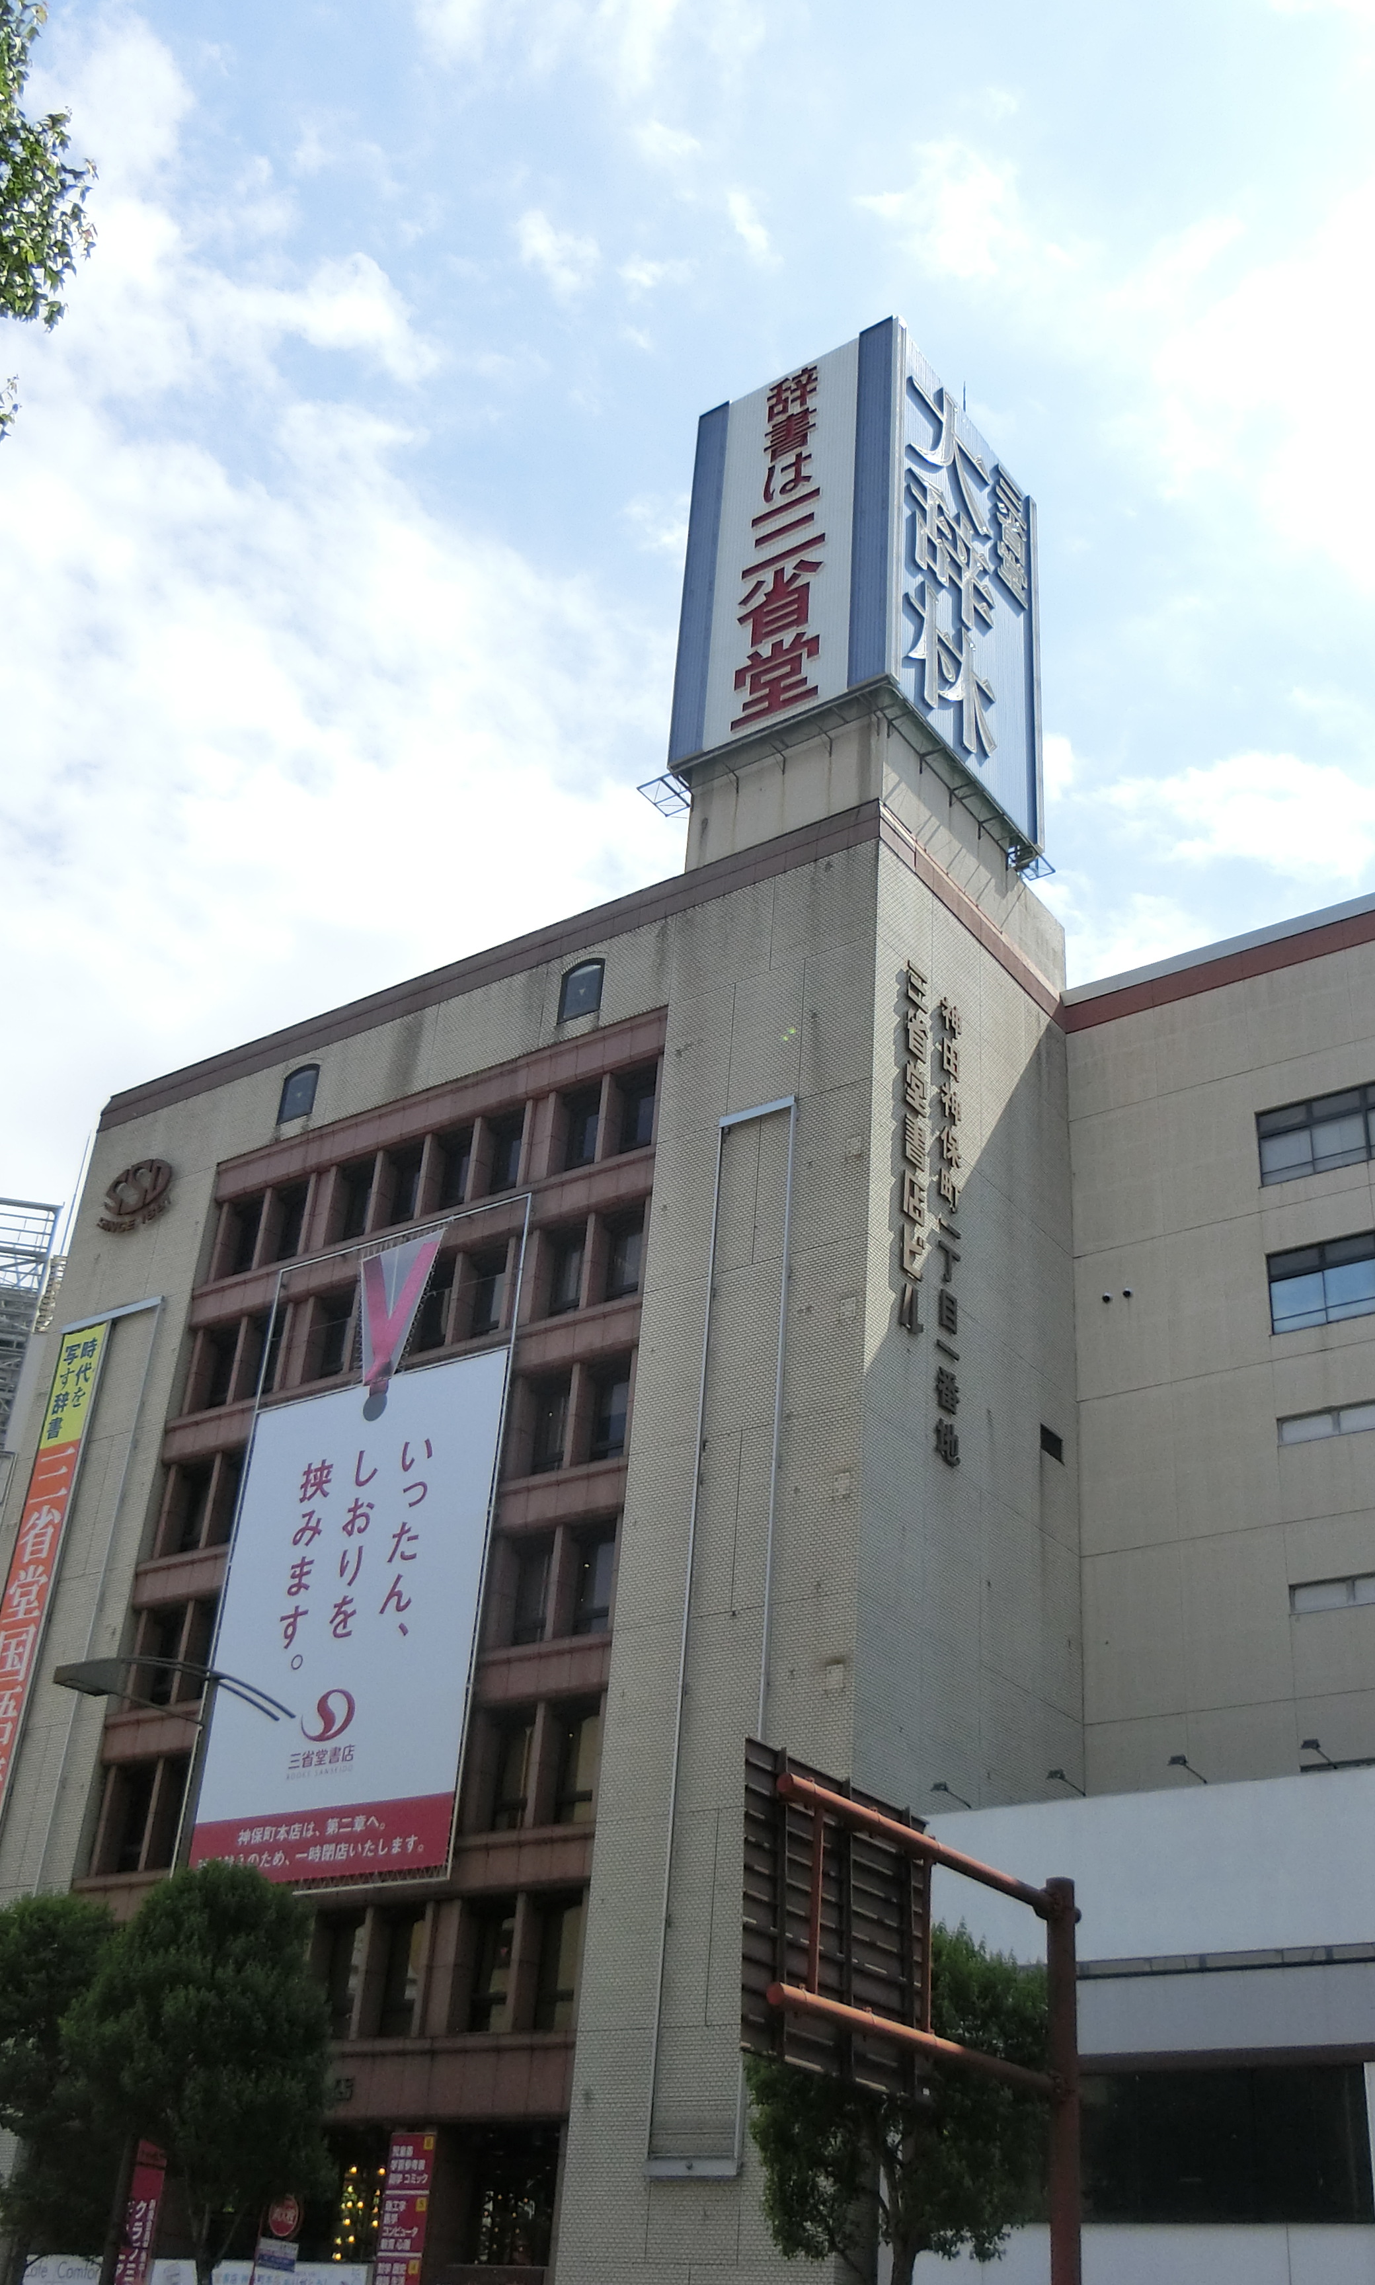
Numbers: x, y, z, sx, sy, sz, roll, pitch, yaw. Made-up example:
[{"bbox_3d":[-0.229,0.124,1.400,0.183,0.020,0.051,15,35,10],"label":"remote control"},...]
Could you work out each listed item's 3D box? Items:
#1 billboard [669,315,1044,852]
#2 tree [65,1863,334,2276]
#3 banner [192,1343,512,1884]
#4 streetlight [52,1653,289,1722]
[{"bbox_3d":[4.450,-12.840,54.820,5.940,11.750,7.100,-17,-37,32],"label":"billboard"},{"bbox_3d":[-7.980,16.360,34.890,4.300,9.800,4.300,-17,-37,32],"label":"tree"},{"bbox_3d":[-6.970,9.660,44.870,7.350,10.450,0.200,-17,-37,32],"label":"banner"},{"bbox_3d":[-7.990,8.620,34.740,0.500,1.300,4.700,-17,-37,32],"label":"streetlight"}]

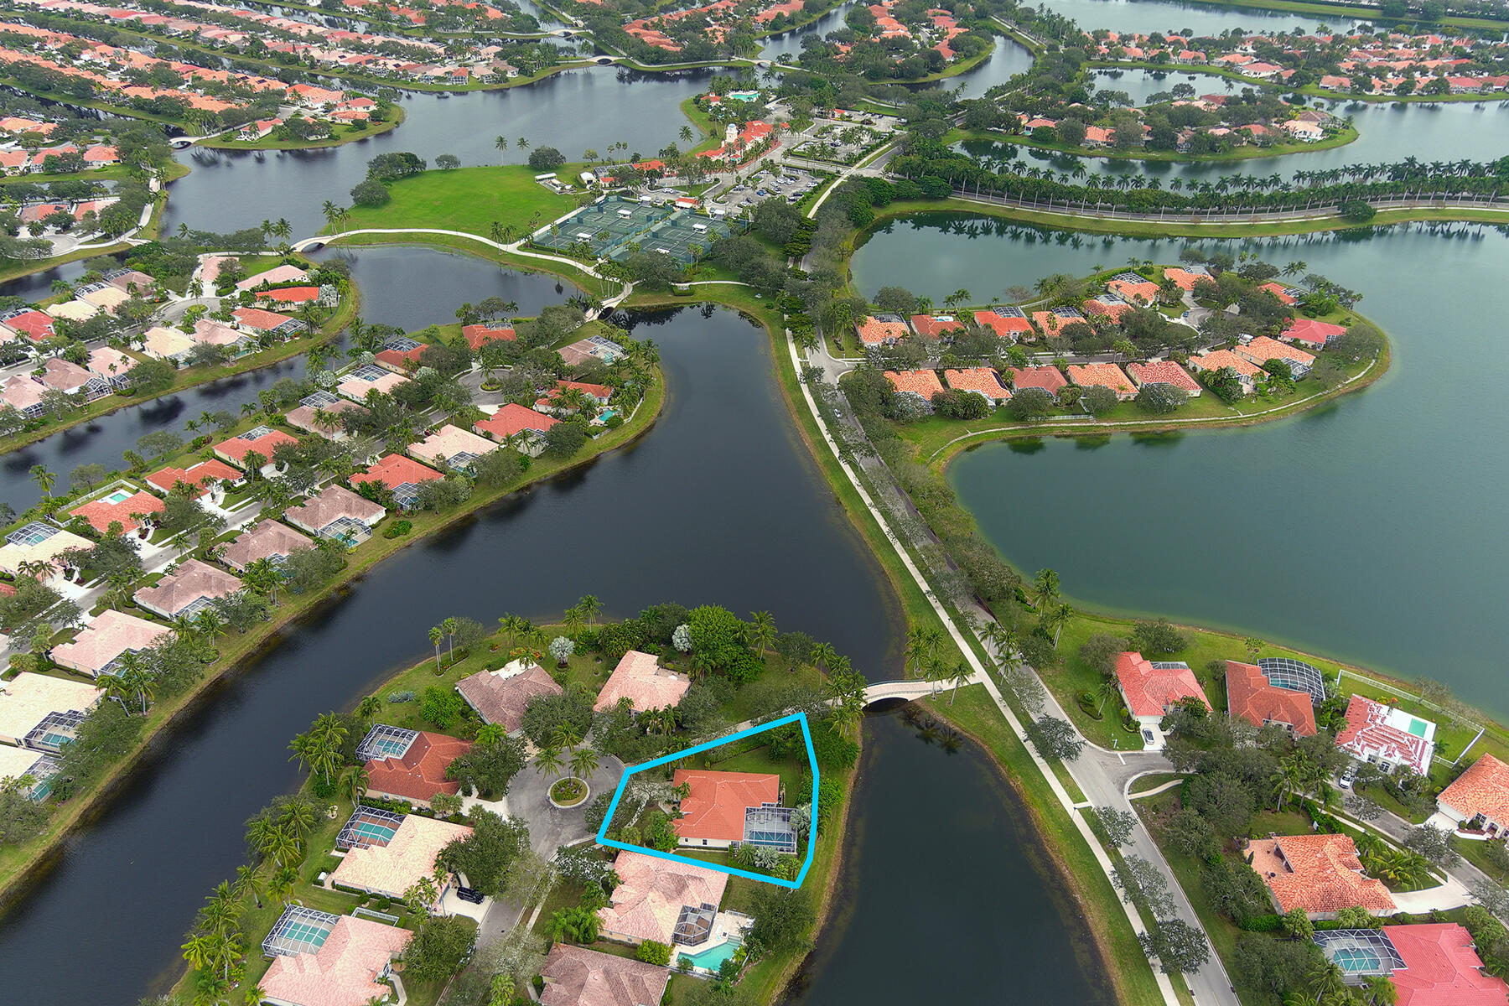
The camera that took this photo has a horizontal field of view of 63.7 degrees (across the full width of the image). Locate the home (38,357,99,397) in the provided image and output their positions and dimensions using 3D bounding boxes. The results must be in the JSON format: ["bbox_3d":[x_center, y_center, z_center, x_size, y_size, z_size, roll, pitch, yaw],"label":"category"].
[{"bbox_3d":[-252.118,-46.445,443.192,26.200,5.800,13.400,20,38,26],"label":"home"}]

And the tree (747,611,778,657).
[{"bbox_3d":[1.750,35.581,318.207,7.800,12.000,7.800,0,34,0],"label":"tree"}]

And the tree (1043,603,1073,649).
[{"bbox_3d":[75.524,31.347,300.016,6.800,12.000,6.800,1,32,0],"label":"tree"}]

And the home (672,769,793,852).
[{"bbox_3d":[-4.631,68.317,274.446,28.700,6.400,20.200,2,34,3],"label":"home"}]

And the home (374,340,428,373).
[{"bbox_3d":[-129.740,-56.110,462.000,23.300,6.400,18.900,22,39,29],"label":"home"}]

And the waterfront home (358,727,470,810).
[{"bbox_3d":[-80.372,60.825,284.807,29.400,6.400,20.100,8,35,12],"label":"waterfront home"}]

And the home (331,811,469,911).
[{"bbox_3d":[-72.470,72.110,250.590,24.700,6.400,19.800,9,34,12],"label":"home"}]

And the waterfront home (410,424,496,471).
[{"bbox_3d":[-94.451,-17.722,379.762,22.300,5.800,18.300,22,37,30],"label":"waterfront home"}]

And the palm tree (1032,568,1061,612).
[{"bbox_3d":[76.720,24.850,321.120,7.000,12.800,7.000,1,33,0],"label":"palm tree"}]

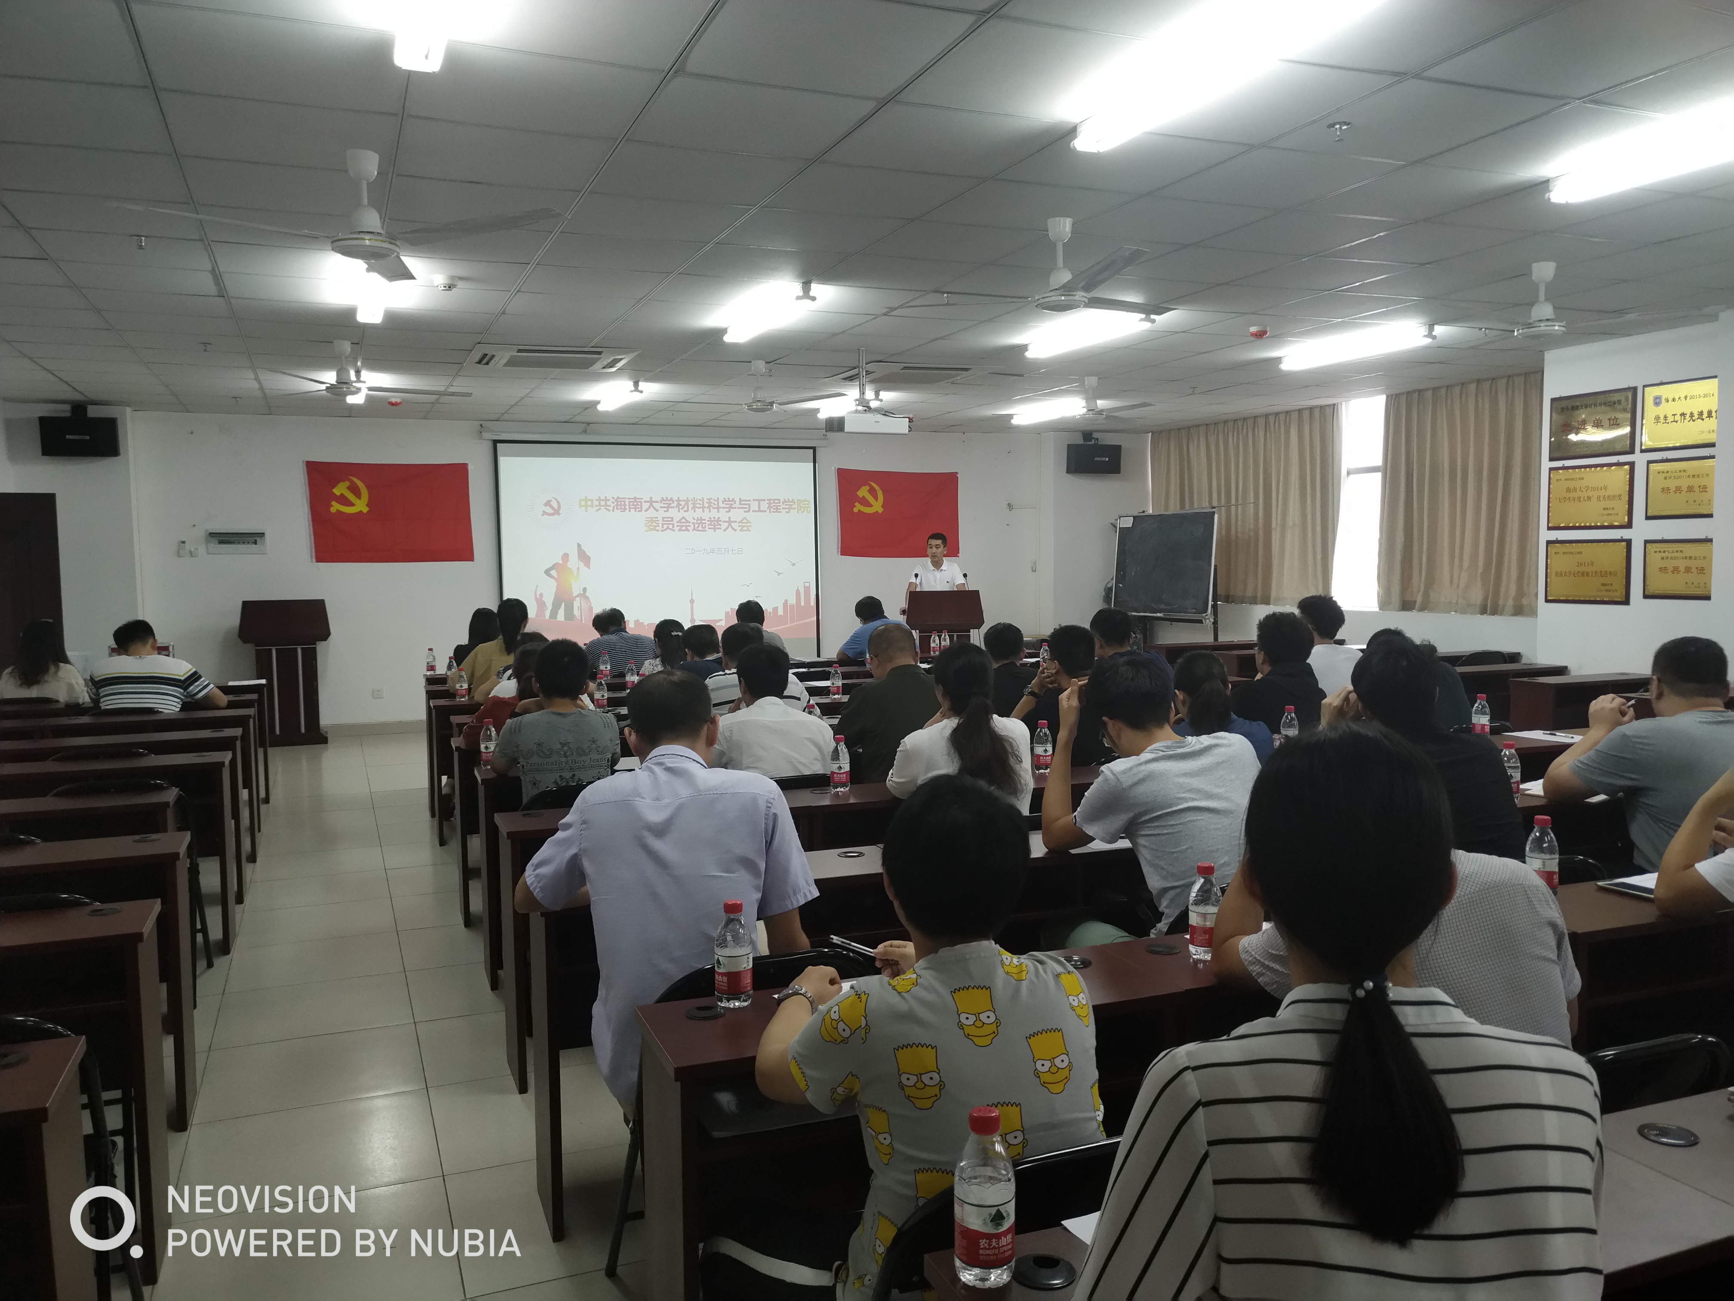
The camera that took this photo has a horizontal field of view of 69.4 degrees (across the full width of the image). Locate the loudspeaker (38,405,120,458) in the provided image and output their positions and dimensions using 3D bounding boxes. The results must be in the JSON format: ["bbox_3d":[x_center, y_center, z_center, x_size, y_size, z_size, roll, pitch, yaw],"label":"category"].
[{"bbox_3d":[-6.083,-1.659,9.666,0.520,0.330,0.330,-3,5,-29],"label":"loudspeaker"}]

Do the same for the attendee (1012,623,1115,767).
[{"bbox_3d":[0.810,0.495,5.292,0.500,1.250,0.750,-3,5,-23],"label":"attendee"}]

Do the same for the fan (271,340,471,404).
[{"bbox_3d":[-2.940,-1.616,7.200,1.280,0.330,1.280,-3,5,-23],"label":"fan"}]

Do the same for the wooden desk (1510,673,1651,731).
[{"bbox_3d":[4.456,0.549,7.738,1.040,0.765,0.310,-2,5,-20],"label":"wooden desk"}]

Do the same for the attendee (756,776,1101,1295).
[{"bbox_3d":[0.071,0.790,1.996,0.510,1.230,0.700,-2,5,-25],"label":"attendee"}]

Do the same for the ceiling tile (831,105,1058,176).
[{"bbox_3d":[0.238,-1.585,3.890,0.600,0.020,0.600,-3,5,-23],"label":"ceiling tile"}]

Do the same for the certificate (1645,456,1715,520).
[{"bbox_3d":[4.762,-0.946,7.325,0.025,0.353,0.450,-2,4,-23],"label":"certificate"}]

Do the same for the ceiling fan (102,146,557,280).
[{"bbox_3d":[-1.555,-1.358,3.853,1.330,0.360,1.330,-3,5,-23],"label":"ceiling fan"}]

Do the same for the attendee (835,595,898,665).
[{"bbox_3d":[0.013,0.223,9.314,0.560,1.245,0.750,-3,5,-28],"label":"attendee"}]

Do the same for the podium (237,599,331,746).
[{"bbox_3d":[-5.079,0.198,10.915,0.730,1.277,0.480,-2,4,-23],"label":"podium"}]

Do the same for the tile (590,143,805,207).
[{"bbox_3d":[-0.559,-1.575,4.126,0.610,0.030,0.580,-2,5,-23],"label":"tile"}]

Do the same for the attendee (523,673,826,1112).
[{"bbox_3d":[-0.427,0.691,2.838,0.660,1.305,0.750,-2,5,-21],"label":"attendee"}]

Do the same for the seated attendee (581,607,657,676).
[{"bbox_3d":[-1.826,0.311,8.964,0.540,1.250,0.720,-2,4,-23],"label":"seated attendee"}]

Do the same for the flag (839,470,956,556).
[{"bbox_3d":[0.367,-1.492,13.707,1.450,0.940,0.030,-3,5,-23],"label":"flag"}]

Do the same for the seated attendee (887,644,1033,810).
[{"bbox_3d":[0.265,0.603,4.064,0.480,1.270,0.750,-3,5,-23],"label":"seated attendee"}]

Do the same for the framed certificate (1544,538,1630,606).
[{"bbox_3d":[4.532,-0.493,7.898,0.025,0.401,0.585,-2,4,-23],"label":"framed certificate"}]

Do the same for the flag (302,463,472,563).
[{"bbox_3d":[-4.335,-1.254,11.439,1.400,0.930,0.030,-3,5,-23],"label":"flag"}]

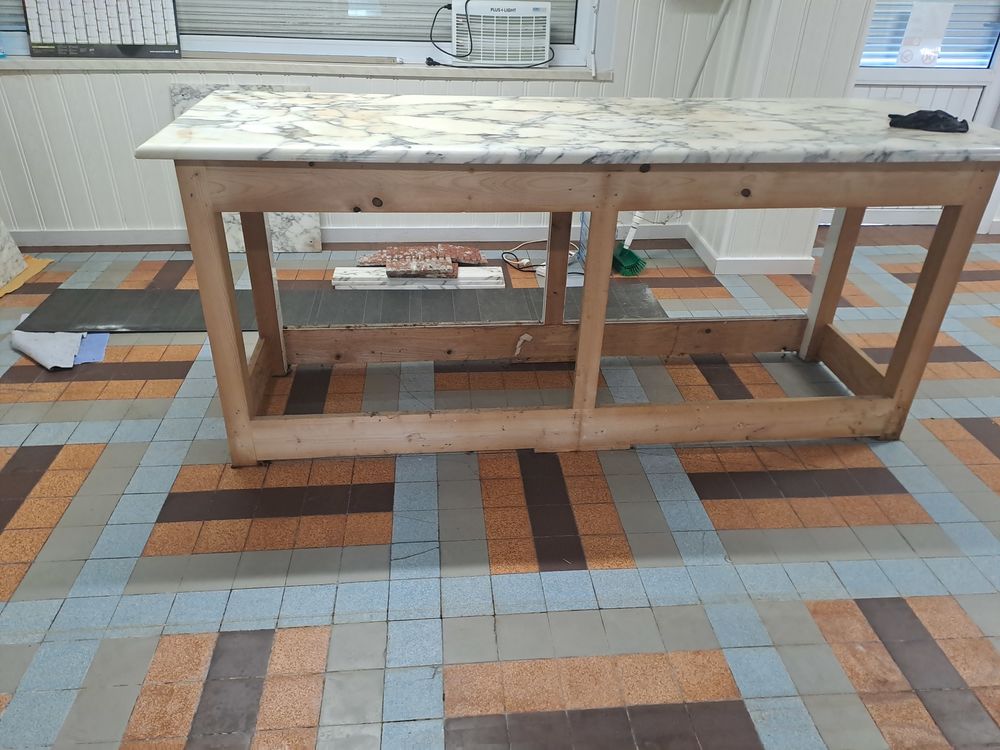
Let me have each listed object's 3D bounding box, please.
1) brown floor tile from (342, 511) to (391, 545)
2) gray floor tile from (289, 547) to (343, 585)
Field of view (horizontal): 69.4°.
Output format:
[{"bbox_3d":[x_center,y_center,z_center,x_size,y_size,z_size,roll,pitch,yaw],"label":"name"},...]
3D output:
[{"bbox_3d":[-0.292,0.347,1.603,0.103,0.011,0.103,-1,31,-5],"label":"brown floor tile"},{"bbox_3d":[-0.383,0.403,1.503,0.103,0.011,0.103,-1,31,-5],"label":"gray floor tile"}]

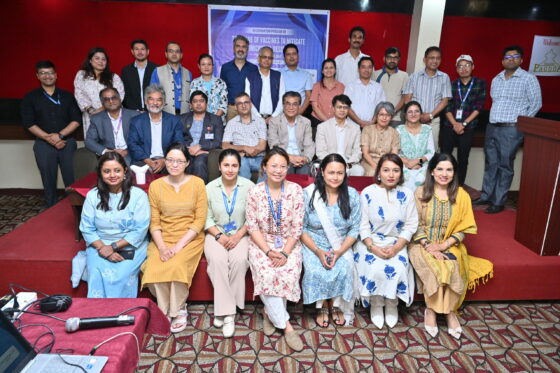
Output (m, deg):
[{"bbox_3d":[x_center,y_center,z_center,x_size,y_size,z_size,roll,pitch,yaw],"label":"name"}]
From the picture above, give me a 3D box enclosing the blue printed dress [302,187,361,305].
[{"bbox_3d":[0.385,0.413,2.815,0.450,0.810,0.550,1,16,5],"label":"blue printed dress"}]

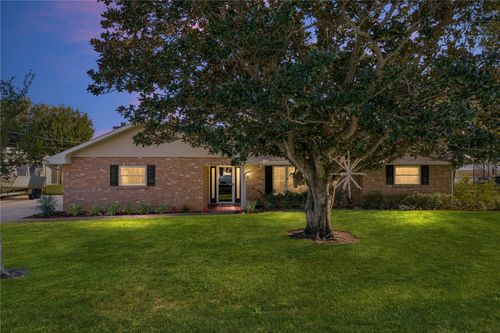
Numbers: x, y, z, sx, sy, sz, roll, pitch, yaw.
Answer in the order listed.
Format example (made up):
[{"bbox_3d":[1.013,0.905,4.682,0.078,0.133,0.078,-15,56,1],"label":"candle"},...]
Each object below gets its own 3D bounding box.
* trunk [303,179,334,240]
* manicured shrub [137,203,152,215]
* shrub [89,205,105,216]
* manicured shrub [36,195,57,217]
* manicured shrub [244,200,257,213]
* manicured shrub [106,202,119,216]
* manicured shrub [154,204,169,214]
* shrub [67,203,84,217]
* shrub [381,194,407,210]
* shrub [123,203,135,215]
[{"bbox_3d":[2.115,1.225,12.000,0.950,1.850,0.900,0,0,0],"label":"trunk"},{"bbox_3d":[-4.804,1.913,17.700,0.729,0.546,0.650,0,0,0],"label":"manicured shrub"},{"bbox_3d":[-6.871,1.970,17.400,0.716,0.537,0.620,0,0,0],"label":"shrub"},{"bbox_3d":[-8.900,1.706,17.000,0.875,0.962,0.850,0,0,0],"label":"manicured shrub"},{"bbox_3d":[0.024,1.904,18.500,0.571,0.571,0.550,0,0,0],"label":"manicured shrub"},{"bbox_3d":[-6.191,1.936,17.500,0.540,0.630,0.550,0,0,0],"label":"manicured shrub"},{"bbox_3d":[-4.076,1.980,17.900,0.645,0.461,0.550,0,0,0],"label":"manicured shrub"},{"bbox_3d":[-7.767,1.914,17.300,0.801,0.623,0.700,0,0,0],"label":"shrub"},{"bbox_3d":[6.977,1.750,18.900,1.264,0.778,1.000,0,0,0],"label":"shrub"},{"bbox_3d":[-5.533,1.913,17.700,0.546,0.546,0.520,0,0,0],"label":"shrub"}]

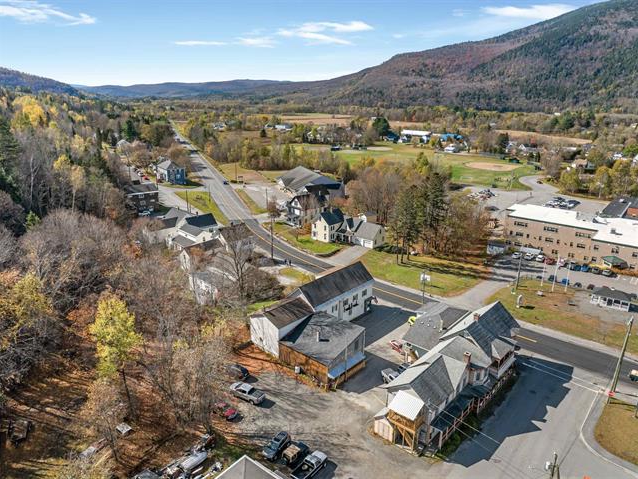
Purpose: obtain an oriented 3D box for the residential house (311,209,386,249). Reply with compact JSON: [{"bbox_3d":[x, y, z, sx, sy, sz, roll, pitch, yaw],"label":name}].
[{"bbox_3d":[10.098,-3.798,148.552,21.780,8.510,11.380,10,21,29],"label":"residential house"}]

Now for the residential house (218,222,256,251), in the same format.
[{"bbox_3d":[-26.326,0.243,137.660,8.200,8.900,10.600,14,23,36],"label":"residential house"}]

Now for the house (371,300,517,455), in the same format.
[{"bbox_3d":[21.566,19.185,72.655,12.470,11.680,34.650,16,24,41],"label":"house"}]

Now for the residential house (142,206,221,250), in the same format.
[{"bbox_3d":[-47.817,-4.769,152.504,24.750,7.920,18.320,17,25,42],"label":"residential house"}]

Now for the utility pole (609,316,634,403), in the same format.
[{"bbox_3d":[48.757,18.719,71.205,0.490,13.460,0.690,14,23,37],"label":"utility pole"}]

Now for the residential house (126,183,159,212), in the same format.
[{"bbox_3d":[-75.537,-17.705,188.170,12.870,10.490,11.380,-10,20,-27],"label":"residential house"}]

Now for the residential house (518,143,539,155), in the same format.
[{"bbox_3d":[170.772,-72.464,357.763,16.000,8.400,10.000,16,24,39],"label":"residential house"}]

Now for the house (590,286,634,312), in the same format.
[{"bbox_3d":[68.508,13.387,103.649,8.120,3.560,4.650,13,22,36],"label":"house"}]

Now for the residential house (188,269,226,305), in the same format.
[{"bbox_3d":[-24.136,11.318,106.476,10.300,7.500,7.700,16,24,40],"label":"residential house"}]

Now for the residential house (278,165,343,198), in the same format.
[{"bbox_3d":[-5.229,-29.699,227.816,27.000,9.000,42.000,-6,19,-18],"label":"residential house"}]

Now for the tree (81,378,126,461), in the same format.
[{"bbox_3d":[-28.603,24.334,59.430,5.000,12.400,5.000,0,18,0],"label":"tree"}]

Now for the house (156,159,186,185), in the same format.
[{"bbox_3d":[-83.853,-39.042,254.832,10.890,9.900,12.870,-12,22,-33],"label":"house"}]

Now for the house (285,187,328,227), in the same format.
[{"bbox_3d":[-4.257,-11.563,168.618,13.370,10.890,10.390,-11,21,-30],"label":"house"}]

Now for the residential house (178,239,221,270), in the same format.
[{"bbox_3d":[-34.116,4.001,130.296,4.900,6.400,12.500,14,23,36],"label":"residential house"}]

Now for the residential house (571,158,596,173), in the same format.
[{"bbox_3d":[171.547,-48.036,285.826,14.000,7.300,9.400,12,22,32],"label":"residential house"}]

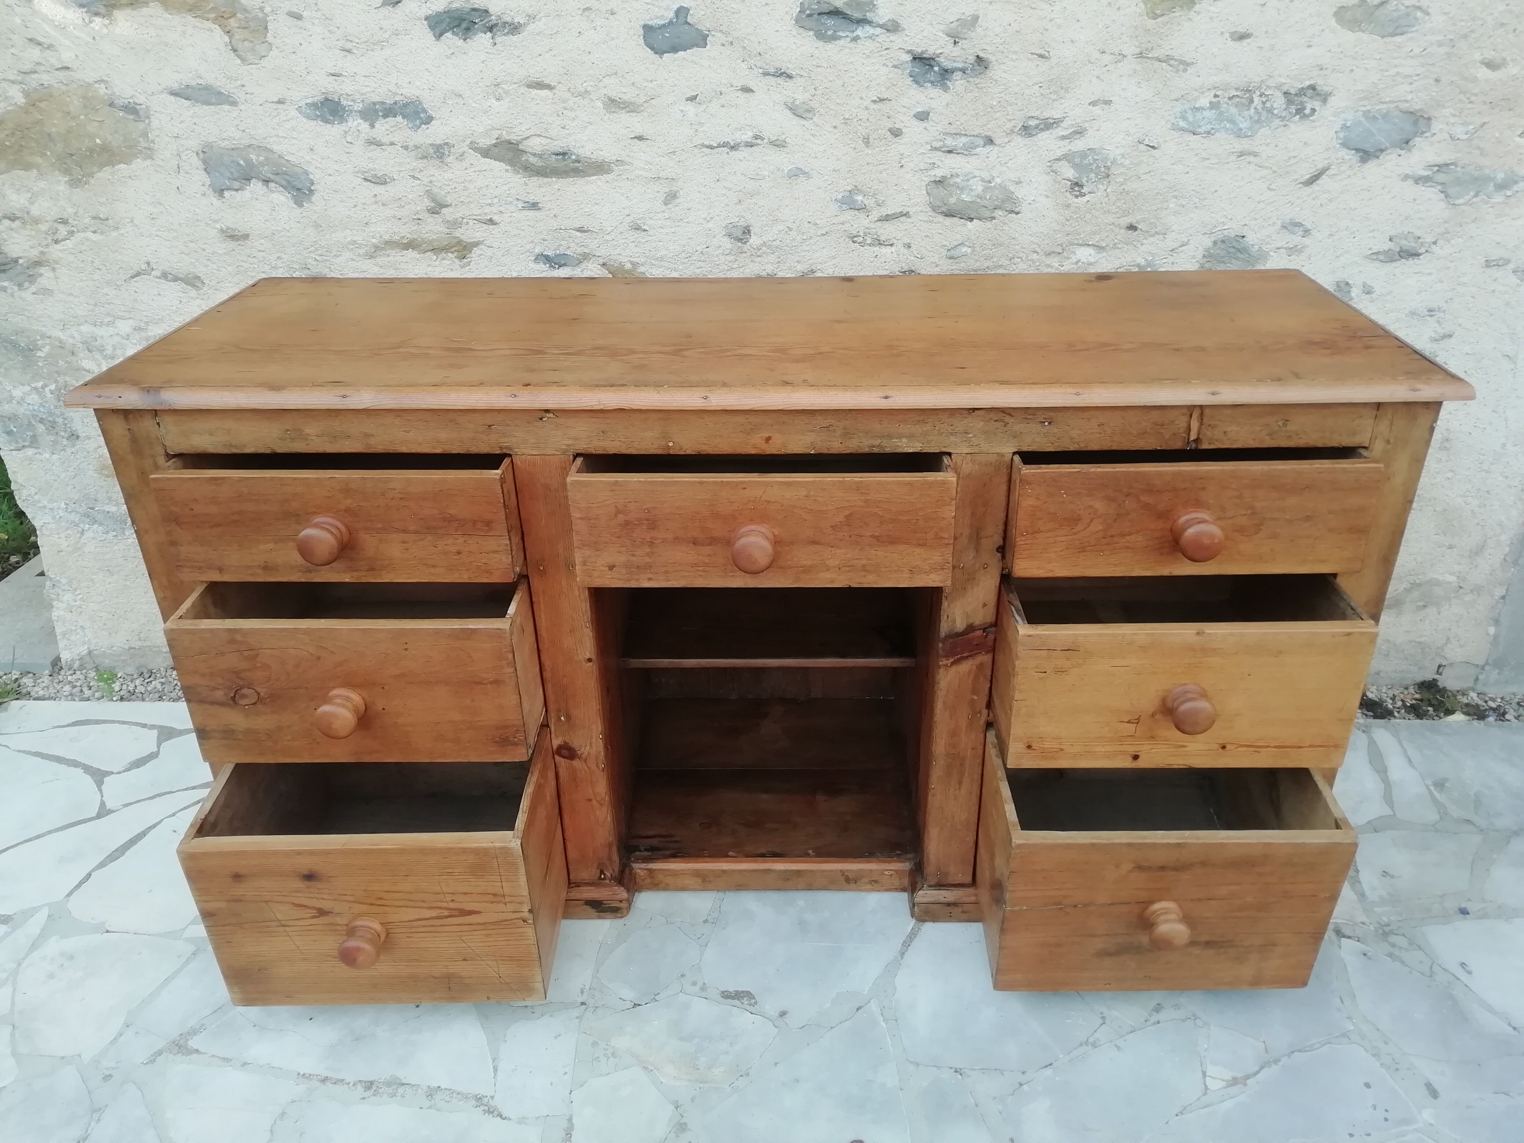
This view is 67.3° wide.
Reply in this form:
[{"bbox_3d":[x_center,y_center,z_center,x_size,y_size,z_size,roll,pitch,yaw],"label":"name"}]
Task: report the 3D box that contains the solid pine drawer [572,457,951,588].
[{"bbox_3d":[0.006,-0.131,1.484,0.440,0.140,0.444,0,29,2],"label":"solid pine drawer"}]

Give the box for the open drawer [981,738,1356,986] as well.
[{"bbox_3d":[0.506,0.343,1.574,0.404,0.251,0.444,0,29,2],"label":"open drawer"}]

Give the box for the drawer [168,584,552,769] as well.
[{"bbox_3d":[-0.493,0.065,1.550,0.410,0.194,0.444,0,29,2],"label":"drawer"}]

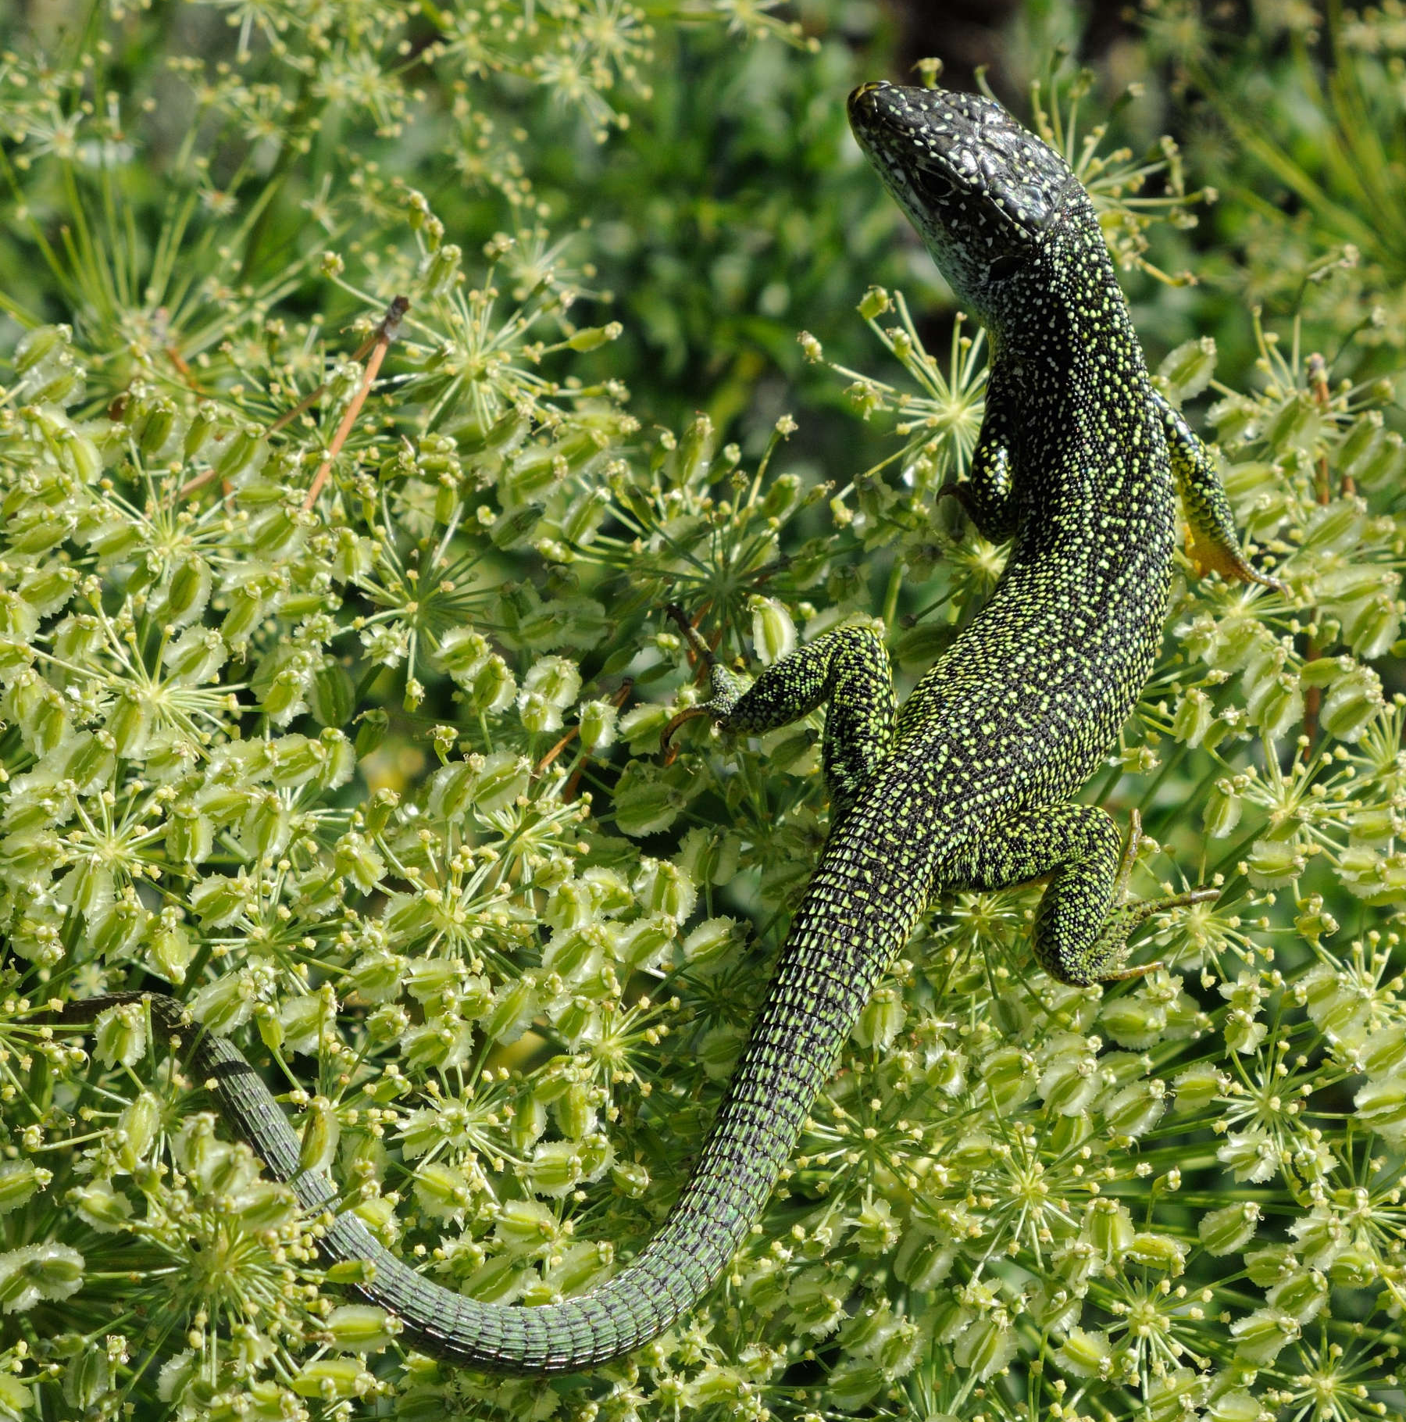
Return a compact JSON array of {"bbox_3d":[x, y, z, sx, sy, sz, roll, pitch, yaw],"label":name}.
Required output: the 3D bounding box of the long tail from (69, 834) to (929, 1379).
[{"bbox_3d":[-0.021,0.039,0.730,0.087,0.028,0.057,0,43,0],"label":"long tail"}]

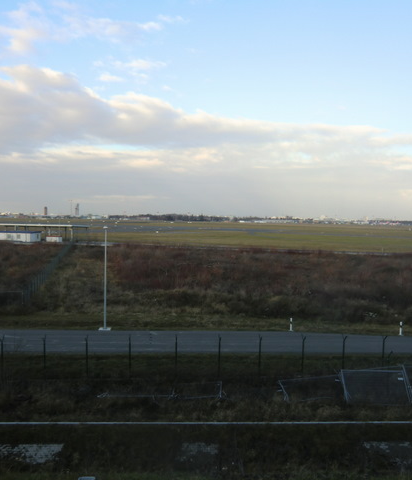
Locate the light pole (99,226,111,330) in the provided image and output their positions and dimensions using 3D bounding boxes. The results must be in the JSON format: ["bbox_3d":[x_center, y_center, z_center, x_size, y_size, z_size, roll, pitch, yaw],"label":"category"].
[{"bbox_3d":[-7.690,2.920,33.800,0.880,7.900,0.880,1,3,0],"label":"light pole"}]

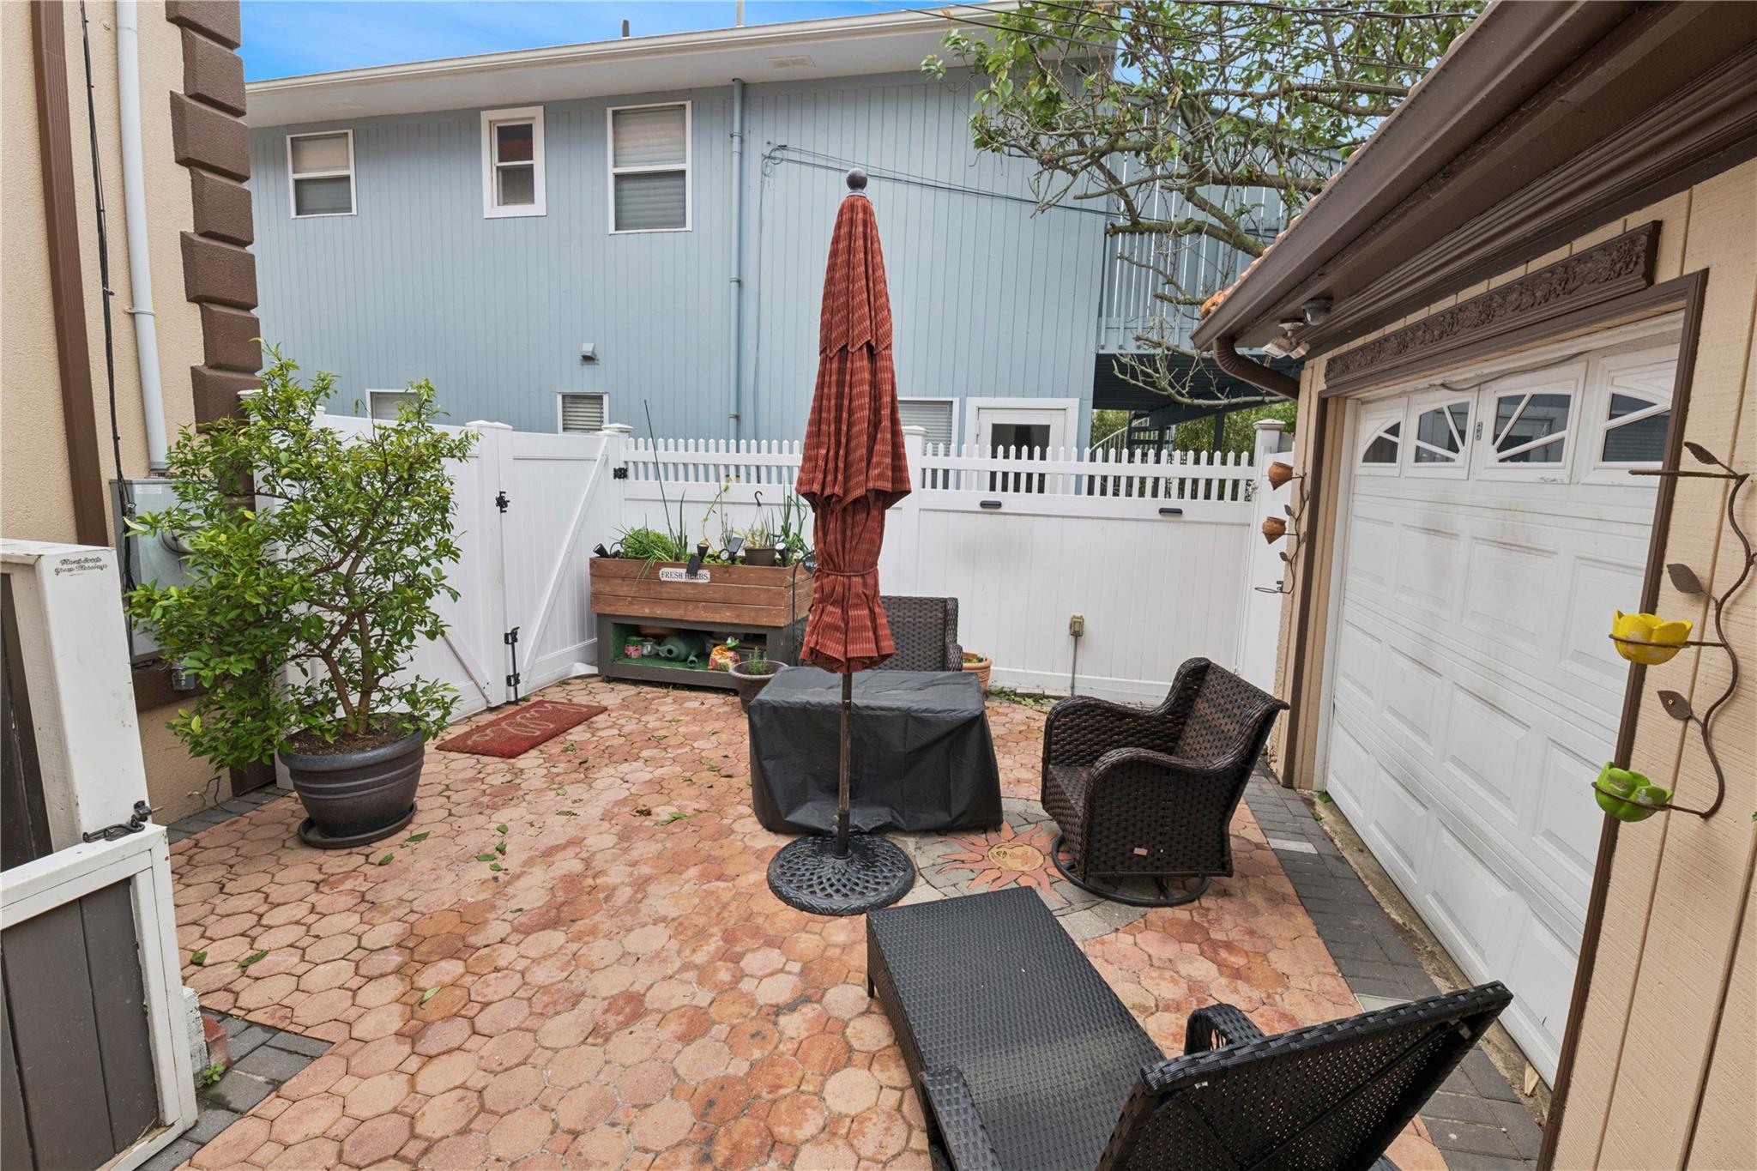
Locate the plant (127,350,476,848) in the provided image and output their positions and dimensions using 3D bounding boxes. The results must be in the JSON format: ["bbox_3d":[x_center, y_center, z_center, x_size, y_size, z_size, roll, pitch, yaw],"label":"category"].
[{"bbox_3d":[-2.287,0.074,2.988,1.100,2.000,1.000,-5,12,-36],"label":"plant"}]

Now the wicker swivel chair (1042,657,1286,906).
[{"bbox_3d":[1.120,0.764,3.066,0.748,0.861,0.687,1,10,-4],"label":"wicker swivel chair"}]

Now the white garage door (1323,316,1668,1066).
[{"bbox_3d":[2.221,0.239,2.718,0.080,2.092,2.374,5,10,14],"label":"white garage door"}]

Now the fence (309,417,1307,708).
[{"bbox_3d":[-0.005,0.016,4.231,5.050,1.880,2.680,4,10,11],"label":"fence"}]

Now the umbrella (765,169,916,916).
[{"bbox_3d":[-0.092,-0.138,2.763,0.580,2.652,0.580,4,10,11],"label":"umbrella"}]

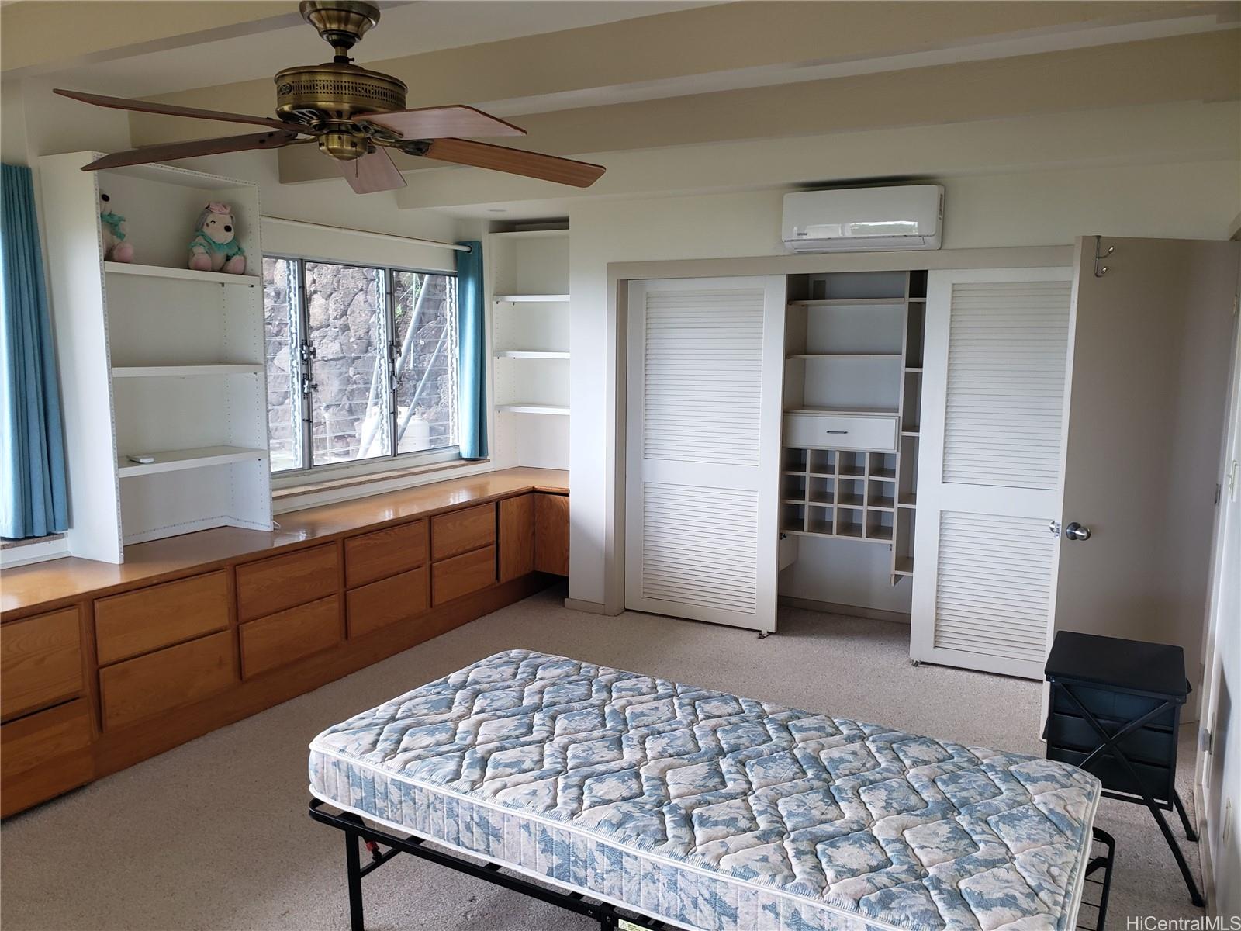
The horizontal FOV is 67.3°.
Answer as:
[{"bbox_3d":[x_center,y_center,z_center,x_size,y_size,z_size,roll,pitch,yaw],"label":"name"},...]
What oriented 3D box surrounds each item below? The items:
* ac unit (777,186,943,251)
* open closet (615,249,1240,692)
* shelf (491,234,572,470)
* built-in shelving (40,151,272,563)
[{"bbox_3d":[1.221,-1.242,4.727,0.776,0.285,0.212,4,8,27],"label":"ac unit"},{"bbox_3d":[1.384,-0.047,5.277,2.858,2.081,0.727,4,8,27],"label":"open closet"},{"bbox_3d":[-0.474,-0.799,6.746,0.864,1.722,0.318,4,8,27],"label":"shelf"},{"bbox_3d":[-2.061,-0.470,4.244,0.333,1.679,0.824,4,8,27],"label":"built-in shelving"}]

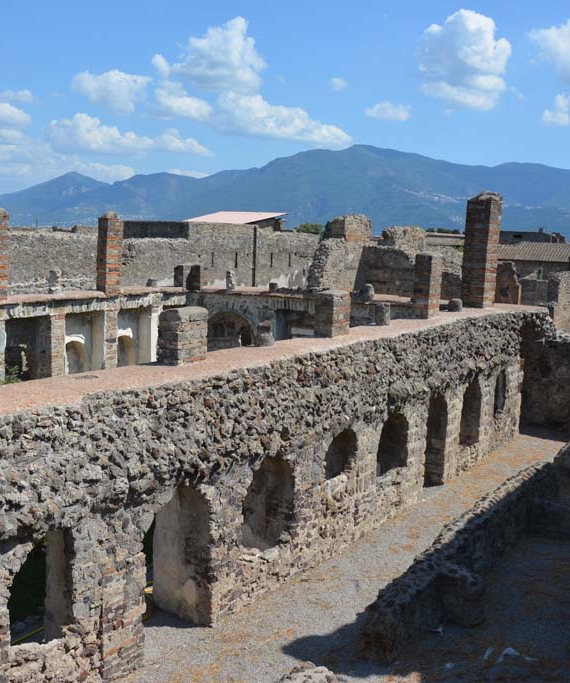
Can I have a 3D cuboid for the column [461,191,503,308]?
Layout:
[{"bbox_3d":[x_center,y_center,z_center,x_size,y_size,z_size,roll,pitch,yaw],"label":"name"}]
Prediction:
[{"bbox_3d":[4.421,-2.041,17.307,0.523,2.490,0.630,8,10,34],"label":"column"}]

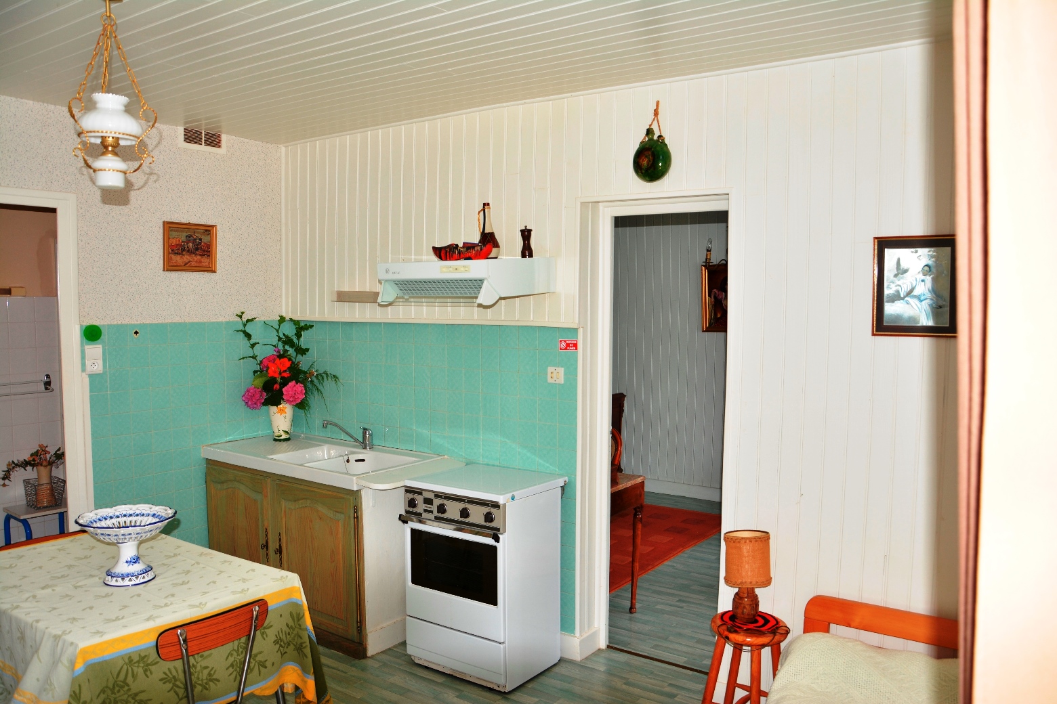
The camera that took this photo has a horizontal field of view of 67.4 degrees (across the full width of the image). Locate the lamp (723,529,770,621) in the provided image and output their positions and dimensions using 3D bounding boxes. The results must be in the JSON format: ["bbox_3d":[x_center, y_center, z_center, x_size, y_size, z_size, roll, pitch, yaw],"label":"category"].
[{"bbox_3d":[0.809,0.830,2.908,0.172,0.318,0.172,3,5,34],"label":"lamp"}]

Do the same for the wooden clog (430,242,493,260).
[{"bbox_3d":[-0.281,-0.430,3.387,0.290,0.080,0.100,3,5,34],"label":"wooden clog"}]

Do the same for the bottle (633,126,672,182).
[{"bbox_3d":[0.503,-0.804,3.219,0.168,0.222,0.100,1,3,40],"label":"bottle"}]

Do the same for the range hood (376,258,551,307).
[{"bbox_3d":[-0.284,-0.314,3.561,0.621,0.227,0.501,3,5,34],"label":"range hood"}]

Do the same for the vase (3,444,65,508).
[{"bbox_3d":[-2.803,0.714,4.520,0.230,0.360,0.320,3,5,34],"label":"vase"}]

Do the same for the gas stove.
[{"bbox_3d":[-0.192,0.978,3.576,0.547,0.830,0.485,3,5,34],"label":"gas stove"}]

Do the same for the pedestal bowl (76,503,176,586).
[{"bbox_3d":[-1.272,0.626,2.526,0.288,0.193,0.288,0,4,0],"label":"pedestal bowl"}]

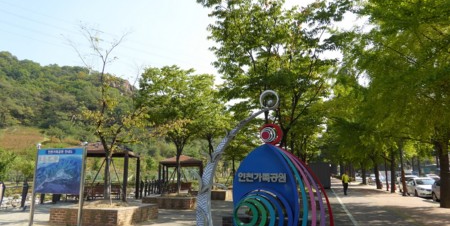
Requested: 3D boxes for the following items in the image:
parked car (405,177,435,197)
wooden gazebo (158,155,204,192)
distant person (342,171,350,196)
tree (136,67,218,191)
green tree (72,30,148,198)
[{"bbox_3d":[15.100,5.689,25.289,1.720,1.450,4.300,-3,-11,16],"label":"parked car"},{"bbox_3d":[-3.500,4.892,26.350,3.400,3.000,3.400,-2,-11,10],"label":"wooden gazebo"},{"bbox_3d":[8.250,4.781,22.100,0.520,1.690,0.360,0,-10,2],"label":"distant person"},{"bbox_3d":[-2.300,0.820,16.319,4.000,6.400,4.000,0,-10,0],"label":"tree"},{"bbox_3d":[-4.000,0.017,11.484,2.700,6.200,2.600,-3,-11,16],"label":"green tree"}]

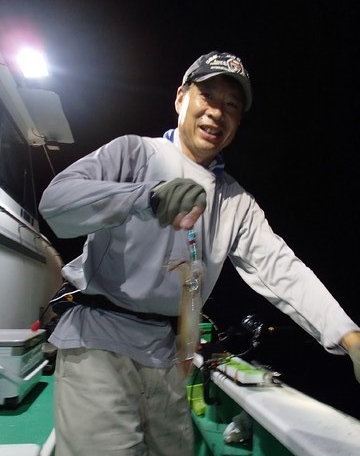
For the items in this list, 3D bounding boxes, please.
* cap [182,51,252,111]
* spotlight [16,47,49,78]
[{"bbox_3d":[0.106,-0.390,0.985,0.178,0.150,0.260,19,-1,-24],"label":"cap"},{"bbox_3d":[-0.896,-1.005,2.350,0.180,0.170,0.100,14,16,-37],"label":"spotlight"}]

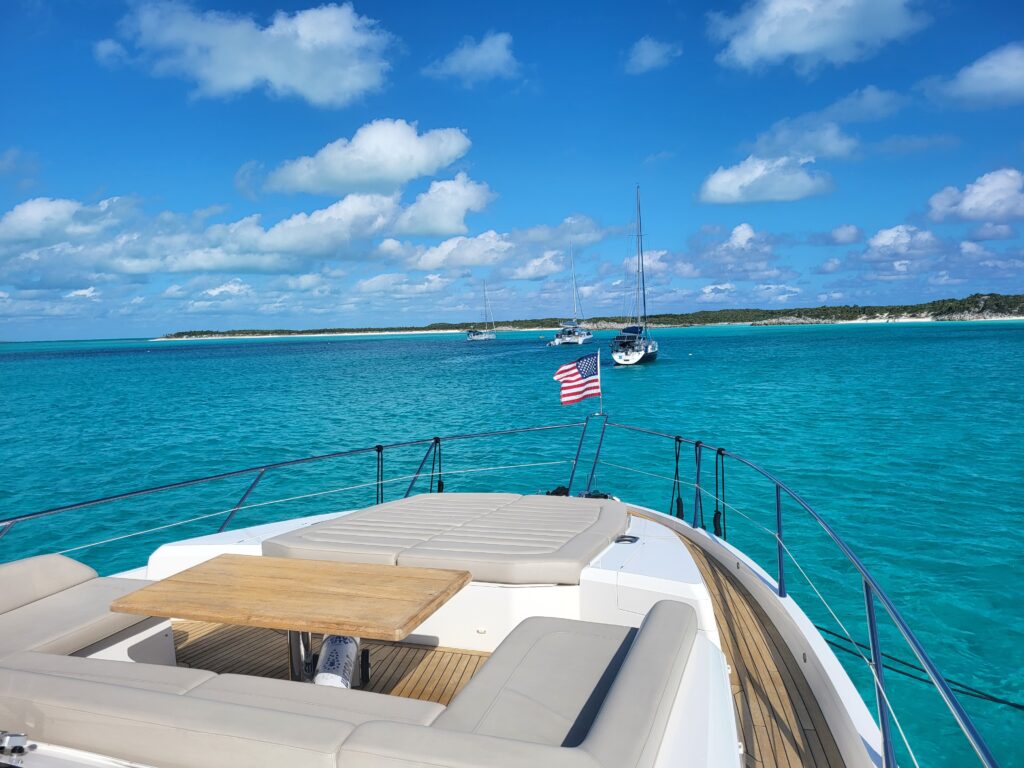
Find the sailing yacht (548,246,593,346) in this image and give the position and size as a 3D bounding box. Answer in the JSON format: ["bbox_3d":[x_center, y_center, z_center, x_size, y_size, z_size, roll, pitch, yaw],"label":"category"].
[{"bbox_3d":[15.266,-21.040,185.609,7.300,23.600,13.500,0,4,18],"label":"sailing yacht"}]

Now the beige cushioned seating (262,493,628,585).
[{"bbox_3d":[-0.225,0.965,5.101,1.820,0.135,2.200,0,0,18],"label":"beige cushioned seating"}]

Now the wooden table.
[{"bbox_3d":[-0.887,1.171,3.206,1.260,0.660,0.720,0,4,18],"label":"wooden table"}]

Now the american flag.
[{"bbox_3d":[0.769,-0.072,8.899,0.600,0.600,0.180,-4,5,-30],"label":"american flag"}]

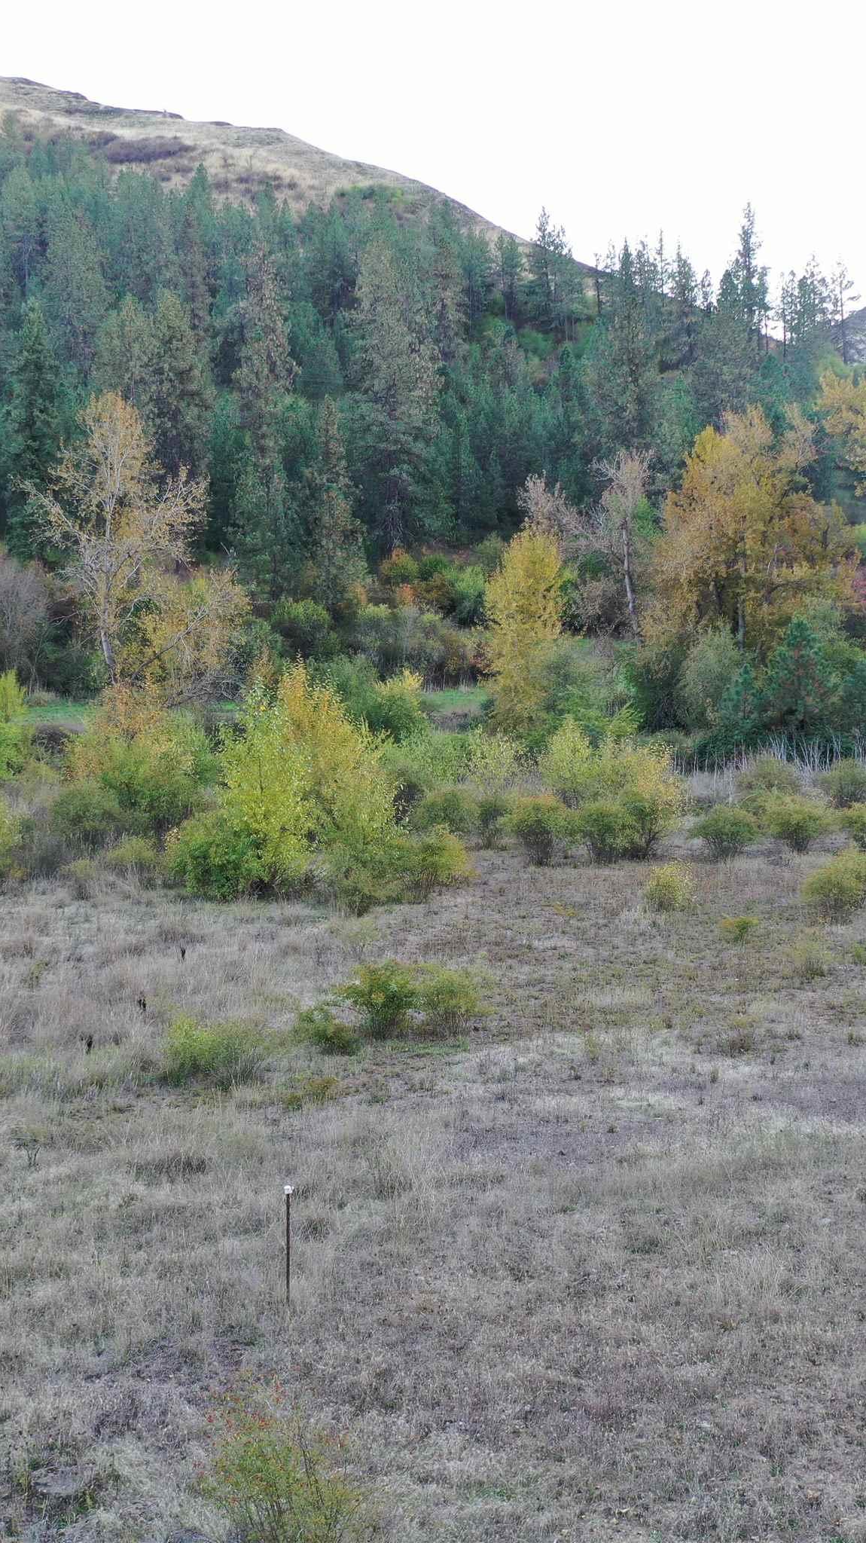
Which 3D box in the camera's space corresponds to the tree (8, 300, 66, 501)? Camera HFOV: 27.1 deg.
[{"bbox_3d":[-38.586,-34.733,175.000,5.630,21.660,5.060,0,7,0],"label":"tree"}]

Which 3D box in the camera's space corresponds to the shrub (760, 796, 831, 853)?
[{"bbox_3d":[11.120,1.636,55.200,2.174,1.702,2.065,0,5,0],"label":"shrub"}]

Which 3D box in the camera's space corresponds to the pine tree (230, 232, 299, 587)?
[{"bbox_3d":[-12.987,-27.698,138.272,5.280,25.520,5.120,0,8,0],"label":"pine tree"}]

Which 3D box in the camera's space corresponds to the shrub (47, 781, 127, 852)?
[{"bbox_3d":[-11.063,1.444,57.500,2.540,2.310,2.410,0,5,0],"label":"shrub"}]

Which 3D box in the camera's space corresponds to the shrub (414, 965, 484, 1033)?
[{"bbox_3d":[0.298,4.211,33.000,1.290,1.330,1.230,0,5,0],"label":"shrub"}]

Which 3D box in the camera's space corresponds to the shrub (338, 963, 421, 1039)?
[{"bbox_3d":[-0.983,4.143,32.600,1.444,1.394,1.372,0,5,0],"label":"shrub"}]

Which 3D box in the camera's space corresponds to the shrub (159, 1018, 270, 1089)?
[{"bbox_3d":[-3.625,4.677,29.828,1.828,1.226,1.736,-1,6,-7],"label":"shrub"}]

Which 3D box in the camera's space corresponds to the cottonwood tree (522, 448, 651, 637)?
[{"bbox_3d":[12.978,-19.246,152.000,10.840,15.710,8.130,0,7,0],"label":"cottonwood tree"}]

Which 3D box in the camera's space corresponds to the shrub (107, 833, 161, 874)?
[{"bbox_3d":[-9.002,2.476,54.148,1.740,1.210,1.570,0,7,0],"label":"shrub"}]

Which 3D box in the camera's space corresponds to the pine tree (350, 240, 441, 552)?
[{"bbox_3d":[-3.164,-31.997,153.641,7.717,26.130,7.331,0,6,-1],"label":"pine tree"}]

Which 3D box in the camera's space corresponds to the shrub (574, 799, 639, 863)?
[{"bbox_3d":[5.129,1.739,53.187,1.977,1.887,1.878,0,6,6],"label":"shrub"}]

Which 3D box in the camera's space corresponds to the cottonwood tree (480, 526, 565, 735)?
[{"bbox_3d":[4.200,-6.649,85.327,4.030,9.930,3.910,0,8,0],"label":"cottonwood tree"}]

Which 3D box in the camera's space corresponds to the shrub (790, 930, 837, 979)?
[{"bbox_3d":[7.910,3.814,37.400,0.957,1.004,0.910,0,5,0],"label":"shrub"}]

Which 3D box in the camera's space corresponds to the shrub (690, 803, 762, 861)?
[{"bbox_3d":[9.225,1.930,56.500,2.270,1.820,2.160,0,5,0],"label":"shrub"}]

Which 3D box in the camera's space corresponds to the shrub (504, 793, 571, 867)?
[{"bbox_3d":[3.113,1.689,53.438,1.990,1.980,1.930,0,8,0],"label":"shrub"}]

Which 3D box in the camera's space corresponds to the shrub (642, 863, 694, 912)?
[{"bbox_3d":[6.074,3.013,46.500,1.350,1.260,1.290,0,5,0],"label":"shrub"}]

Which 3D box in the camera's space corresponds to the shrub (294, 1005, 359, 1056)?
[{"bbox_3d":[-1.851,4.526,31.500,1.140,0.890,1.030,0,5,0],"label":"shrub"}]

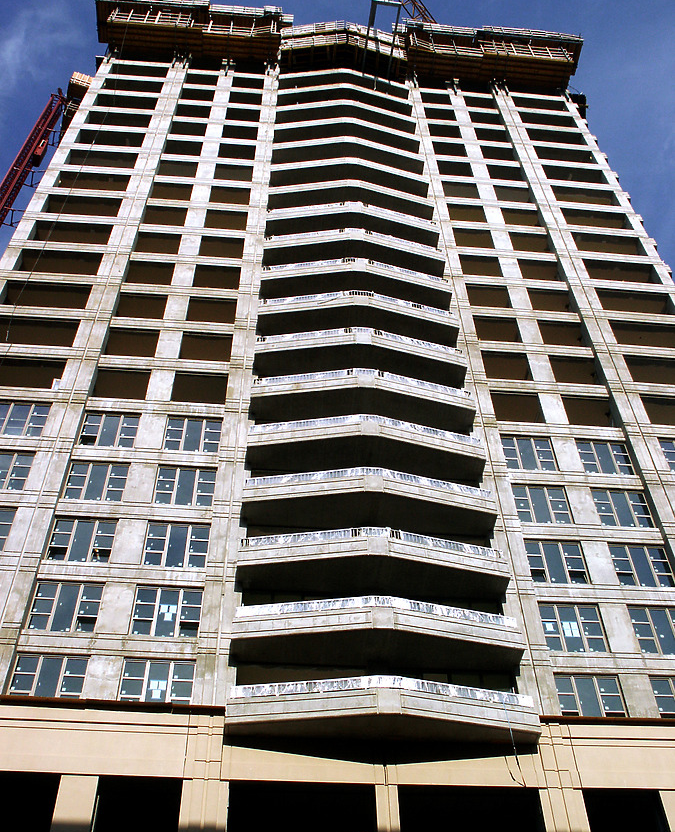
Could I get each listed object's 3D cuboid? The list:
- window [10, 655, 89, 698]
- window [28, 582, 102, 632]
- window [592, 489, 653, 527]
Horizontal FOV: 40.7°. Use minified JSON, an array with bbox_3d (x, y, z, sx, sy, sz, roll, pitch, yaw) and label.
[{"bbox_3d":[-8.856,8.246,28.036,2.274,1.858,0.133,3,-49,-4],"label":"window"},{"bbox_3d":[-9.162,6.490,30.813,2.287,2.030,0.150,3,-49,-4],"label":"window"},{"bbox_3d":[11.534,3.737,36.661,2.250,1.981,0.150,3,-49,-4],"label":"window"}]

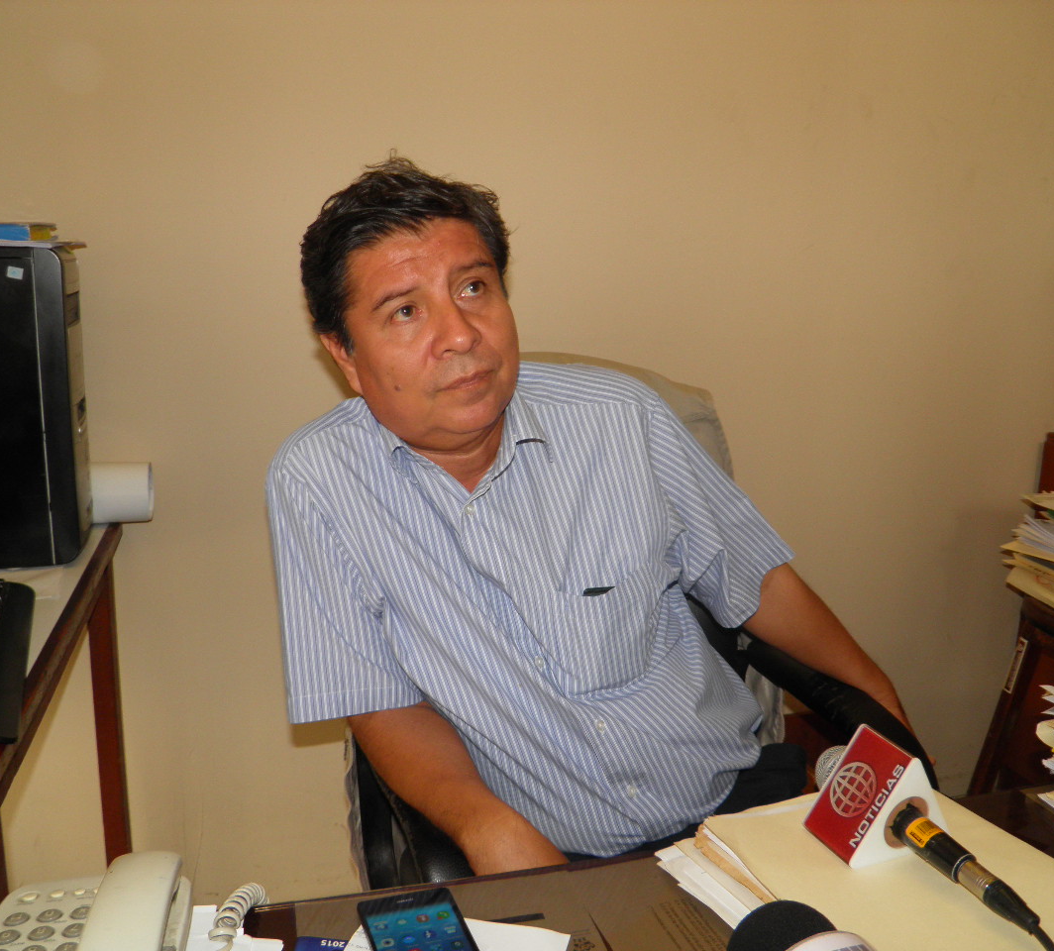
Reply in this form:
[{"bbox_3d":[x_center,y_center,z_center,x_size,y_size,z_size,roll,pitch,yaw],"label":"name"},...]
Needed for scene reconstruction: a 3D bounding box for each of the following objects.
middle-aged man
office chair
[{"bbox_3d":[0.160,0.380,0.975,0.670,1.300,0.820,-4,13,-21],"label":"middle-aged man"},{"bbox_3d":[0.163,0.461,1.075,0.630,1.120,0.690,-5,14,-23],"label":"office chair"}]

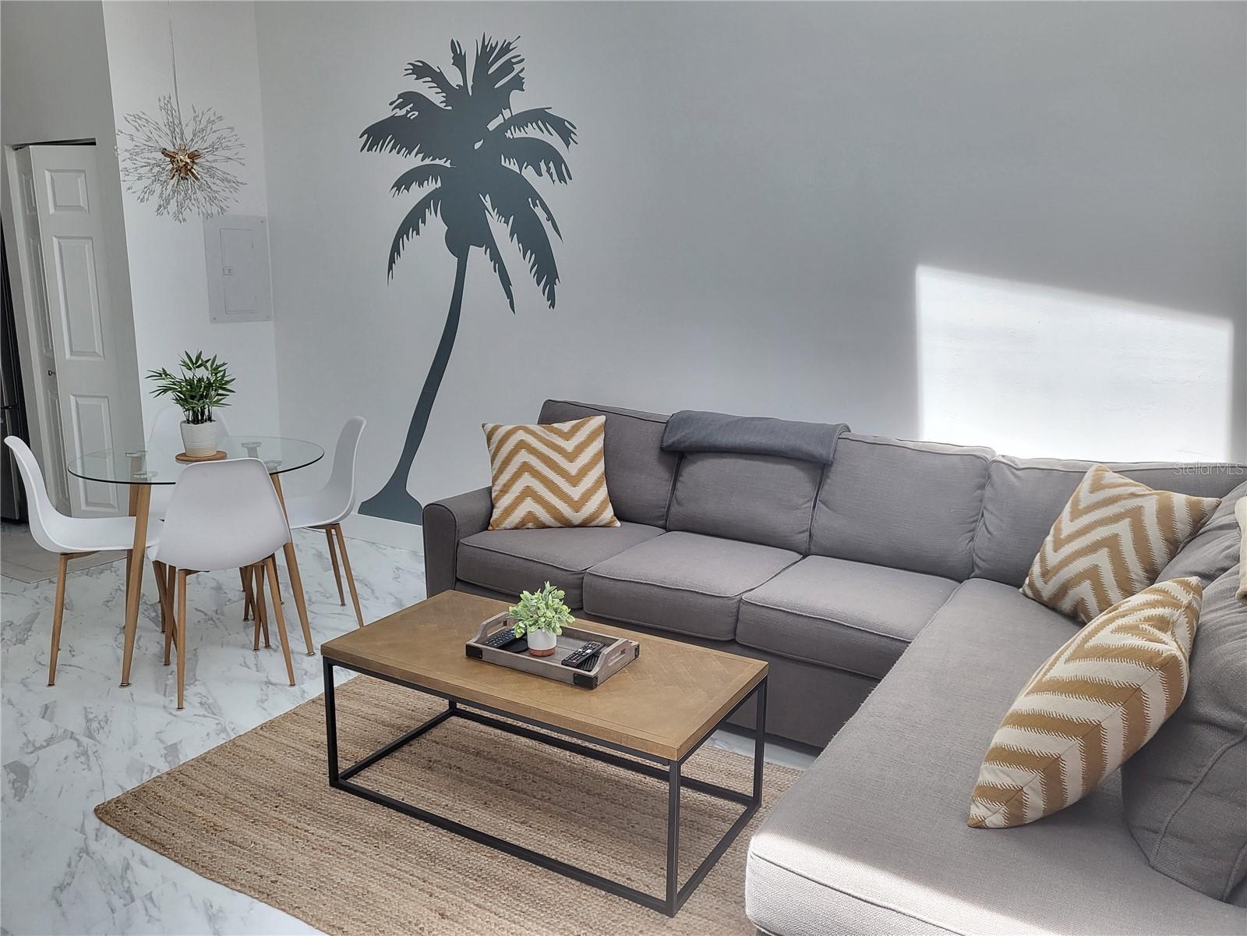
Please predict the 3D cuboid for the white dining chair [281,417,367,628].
[{"bbox_3d":[-1.307,0.238,3.849,0.515,0.855,0.455,-6,13,-29],"label":"white dining chair"}]

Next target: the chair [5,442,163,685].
[{"bbox_3d":[-1.951,0.305,3.488,0.515,0.855,0.455,-6,13,-29],"label":"chair"}]

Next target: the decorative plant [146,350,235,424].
[{"bbox_3d":[-1.631,-0.303,3.534,0.304,0.274,0.300,-5,13,-24],"label":"decorative plant"}]

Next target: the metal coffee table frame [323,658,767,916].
[{"bbox_3d":[-0.226,0.732,2.605,1.104,0.394,0.534,7,13,29],"label":"metal coffee table frame"}]

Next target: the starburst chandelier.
[{"bbox_3d":[-1.606,-1.258,3.364,0.450,0.765,0.450,7,13,29],"label":"starburst chandelier"}]

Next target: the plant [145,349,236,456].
[{"bbox_3d":[-1.636,-0.242,3.544,0.304,0.398,0.300,-5,13,-24],"label":"plant"}]

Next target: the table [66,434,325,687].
[{"bbox_3d":[-1.631,0.325,3.678,0.905,0.748,0.905,7,13,29],"label":"table"}]

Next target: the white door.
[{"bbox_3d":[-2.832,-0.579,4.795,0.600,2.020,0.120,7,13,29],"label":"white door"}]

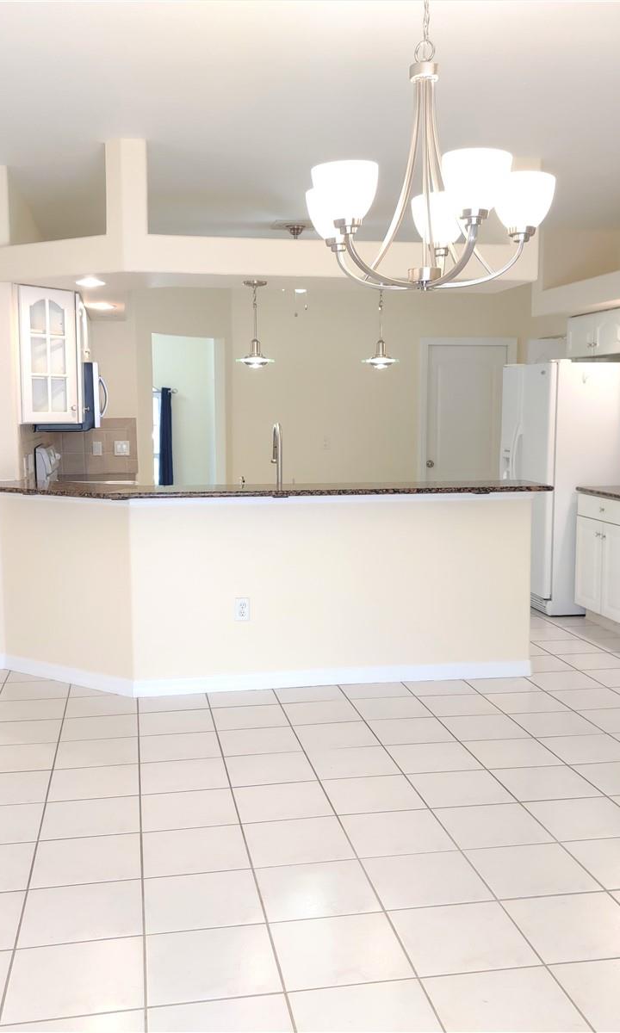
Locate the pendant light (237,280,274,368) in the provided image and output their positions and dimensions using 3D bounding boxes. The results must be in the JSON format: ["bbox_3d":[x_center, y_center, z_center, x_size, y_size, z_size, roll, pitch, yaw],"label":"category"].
[{"bbox_3d":[-0.287,-1.010,5.448,0.200,0.447,0.200,-1,7,-10],"label":"pendant light"}]

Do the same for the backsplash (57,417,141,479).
[{"bbox_3d":[-1.699,-0.557,8.228,0.633,0.453,0.012,-1,7,-10],"label":"backsplash"}]

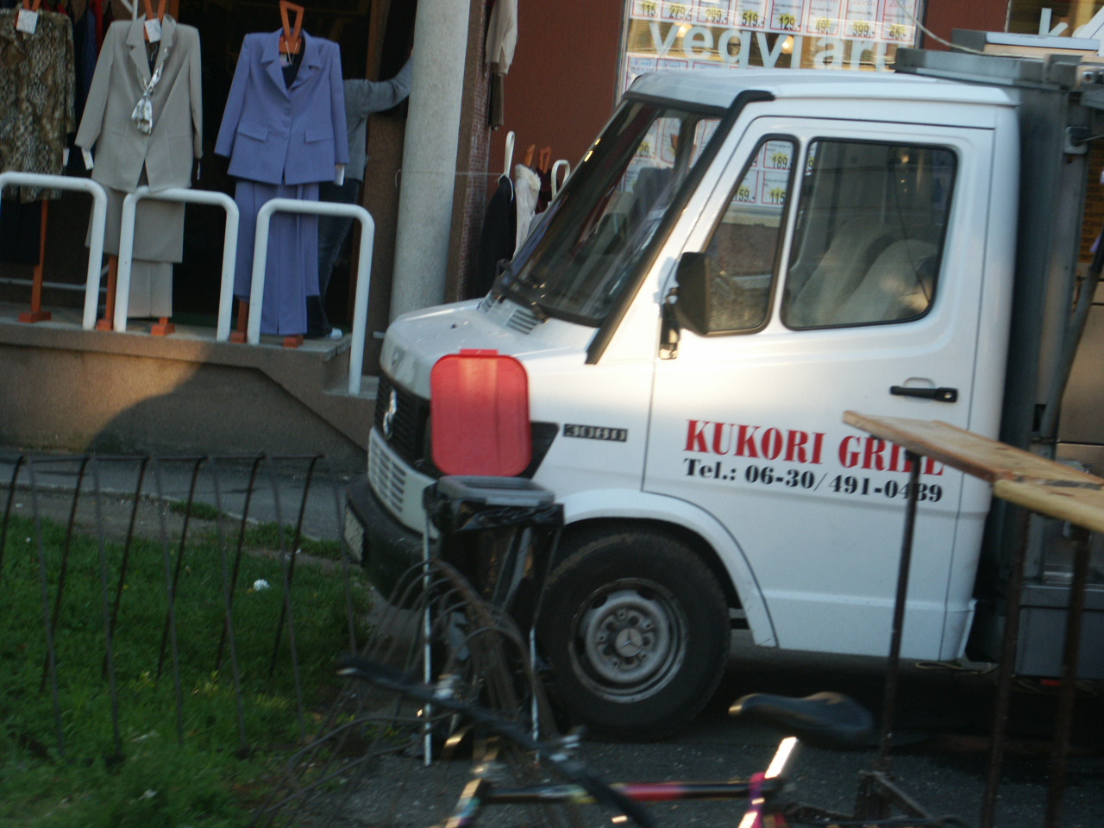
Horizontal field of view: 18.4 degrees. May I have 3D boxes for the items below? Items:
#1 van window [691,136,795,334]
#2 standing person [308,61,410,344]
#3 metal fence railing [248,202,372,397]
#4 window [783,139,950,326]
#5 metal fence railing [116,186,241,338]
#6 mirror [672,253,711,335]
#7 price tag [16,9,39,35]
[{"bbox_3d":[0.594,-0.578,11.039,0.357,0.665,0.030,4,0,-12],"label":"van window"},{"bbox_3d":[-1.064,-1.215,17.809,0.620,1.620,0.400,2,7,-23],"label":"standing person"},{"bbox_3d":[-1.209,-0.589,17.011,0.590,0.943,0.060,5,6,0],"label":"metal fence railing"},{"bbox_3d":[1.032,-0.575,11.131,0.549,0.636,0.030,4,0,-12],"label":"window"},{"bbox_3d":[-1.869,-0.748,17.001,0.579,0.740,0.060,5,6,0],"label":"metal fence railing"},{"bbox_3d":[0.443,-0.380,10.858,0.075,0.275,0.170,2,7,-24],"label":"mirror"},{"bbox_3d":[-2.631,-1.969,17.130,0.094,0.105,0.006,10,6,-1],"label":"price tag"}]

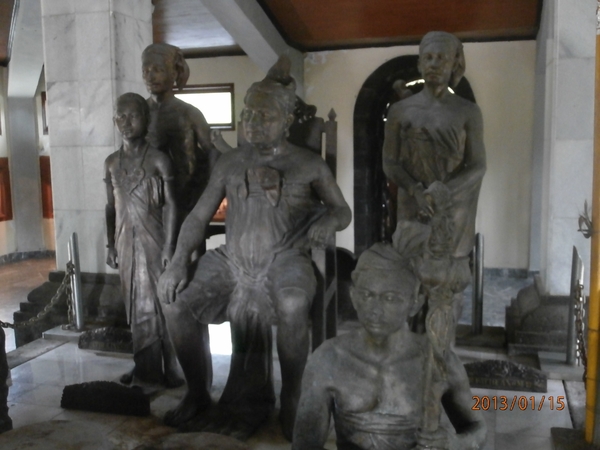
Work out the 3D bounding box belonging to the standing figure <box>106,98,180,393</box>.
[{"bbox_3d":[-0.718,0.075,3.001,0.350,1.334,0.290,1,7,14],"label":"standing figure"}]

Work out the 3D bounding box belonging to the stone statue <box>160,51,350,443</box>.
[{"bbox_3d":[-0.171,0.034,2.744,0.670,1.468,0.840,2,7,17],"label":"stone statue"}]

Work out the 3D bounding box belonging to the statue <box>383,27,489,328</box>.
[{"bbox_3d":[0.632,-0.091,3.113,0.500,1.610,0.370,1,7,13],"label":"statue"}]

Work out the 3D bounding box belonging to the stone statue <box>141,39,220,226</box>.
[{"bbox_3d":[-0.671,-0.103,3.341,0.490,1.604,0.390,2,7,20],"label":"stone statue"}]

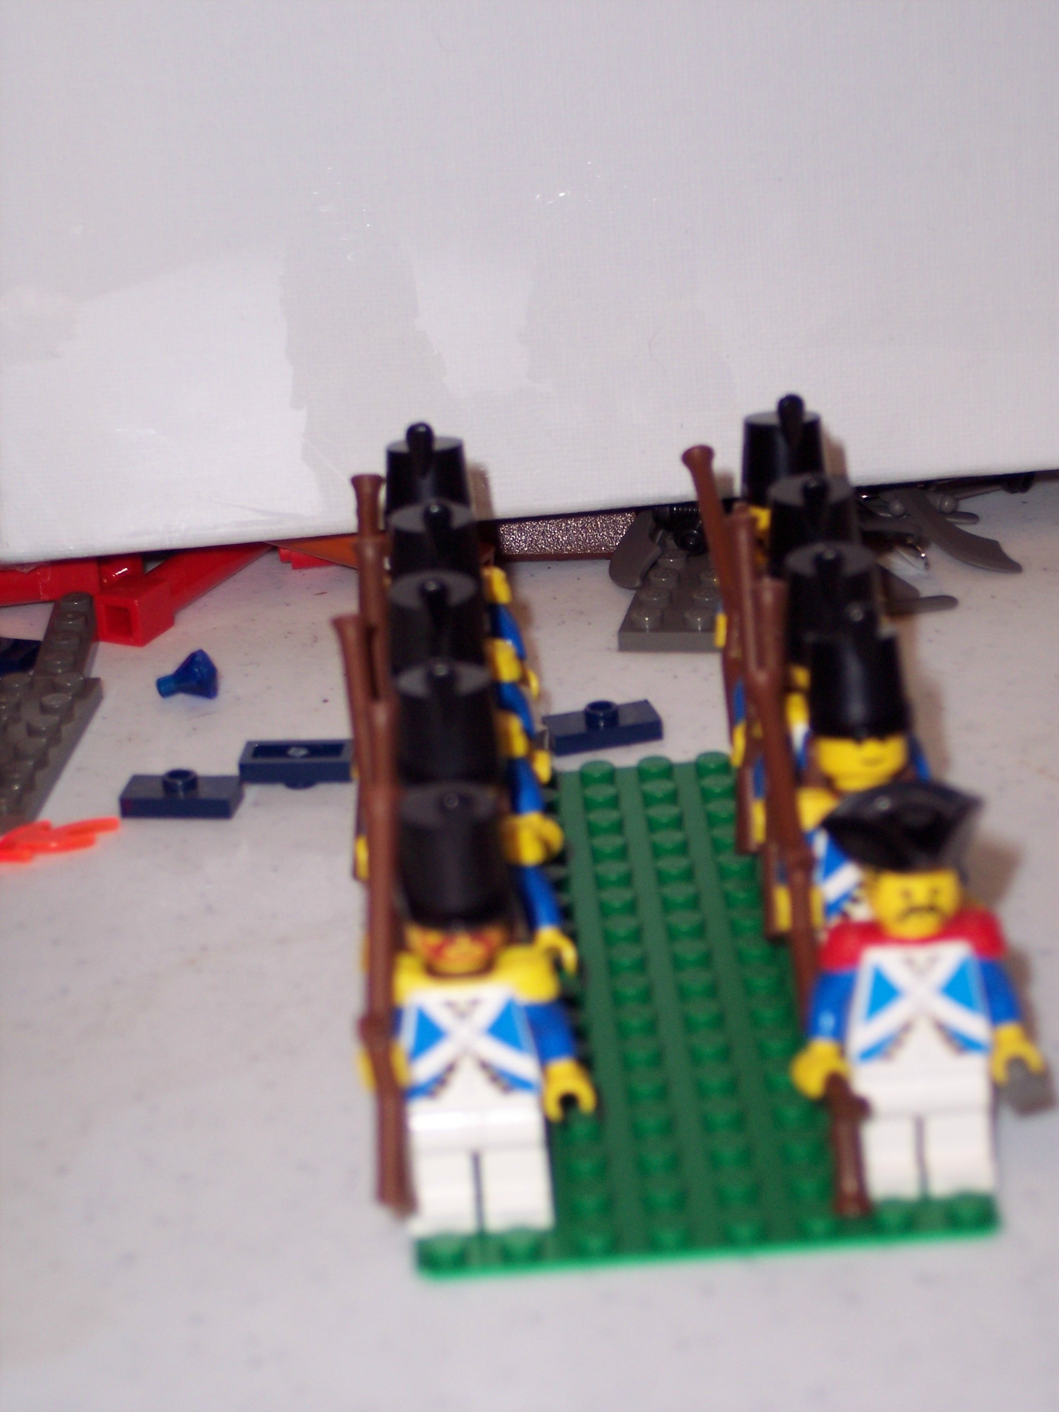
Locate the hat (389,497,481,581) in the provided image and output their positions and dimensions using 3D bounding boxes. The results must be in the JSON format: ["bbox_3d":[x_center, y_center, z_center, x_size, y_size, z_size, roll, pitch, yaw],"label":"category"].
[{"bbox_3d":[-0.012,-0.020,0.467,0.011,0.016,0.012,-7,26,-7],"label":"hat"}]

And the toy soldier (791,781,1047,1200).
[{"bbox_3d":[0.041,0.030,0.399,0.027,0.048,0.017,-4,23,-1],"label":"toy soldier"}]

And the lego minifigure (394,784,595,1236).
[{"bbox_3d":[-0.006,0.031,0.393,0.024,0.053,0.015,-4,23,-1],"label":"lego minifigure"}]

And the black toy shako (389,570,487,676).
[{"bbox_3d":[-0.011,-0.010,0.444,0.011,0.016,0.012,-6,29,-5],"label":"black toy shako"}]

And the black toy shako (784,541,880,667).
[{"bbox_3d":[0.036,-0.014,0.443,0.011,0.016,0.013,0,24,10],"label":"black toy shako"}]

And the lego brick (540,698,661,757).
[{"bbox_3d":[0.010,0.002,0.526,0.016,0.005,0.008,-9,24,-12],"label":"lego brick"}]

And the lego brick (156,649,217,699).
[{"bbox_3d":[-0.051,-0.004,0.555,0.010,0.008,0.008,-14,19,19],"label":"lego brick"}]

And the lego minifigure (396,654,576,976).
[{"bbox_3d":[-0.008,0.018,0.427,0.025,0.054,0.017,-4,23,-1],"label":"lego minifigure"}]

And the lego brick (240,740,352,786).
[{"bbox_3d":[-0.032,0.009,0.524,0.016,0.005,0.008,-1,23,6],"label":"lego brick"}]

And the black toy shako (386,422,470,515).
[{"bbox_3d":[-0.014,-0.031,0.492,0.011,0.016,0.012,-3,23,3],"label":"black toy shako"}]

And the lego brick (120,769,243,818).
[{"bbox_3d":[-0.049,0.012,0.519,0.016,0.005,0.008,0,24,9],"label":"lego brick"}]

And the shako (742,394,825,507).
[{"bbox_3d":[0.033,-0.034,0.487,0.011,0.016,0.013,-6,15,-4],"label":"shako"}]

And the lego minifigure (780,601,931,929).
[{"bbox_3d":[0.039,0.014,0.427,0.025,0.056,0.017,-4,23,-1],"label":"lego minifigure"}]

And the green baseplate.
[{"bbox_3d":[0.016,0.033,0.456,0.064,0.003,0.128,-4,23,-1],"label":"green baseplate"}]

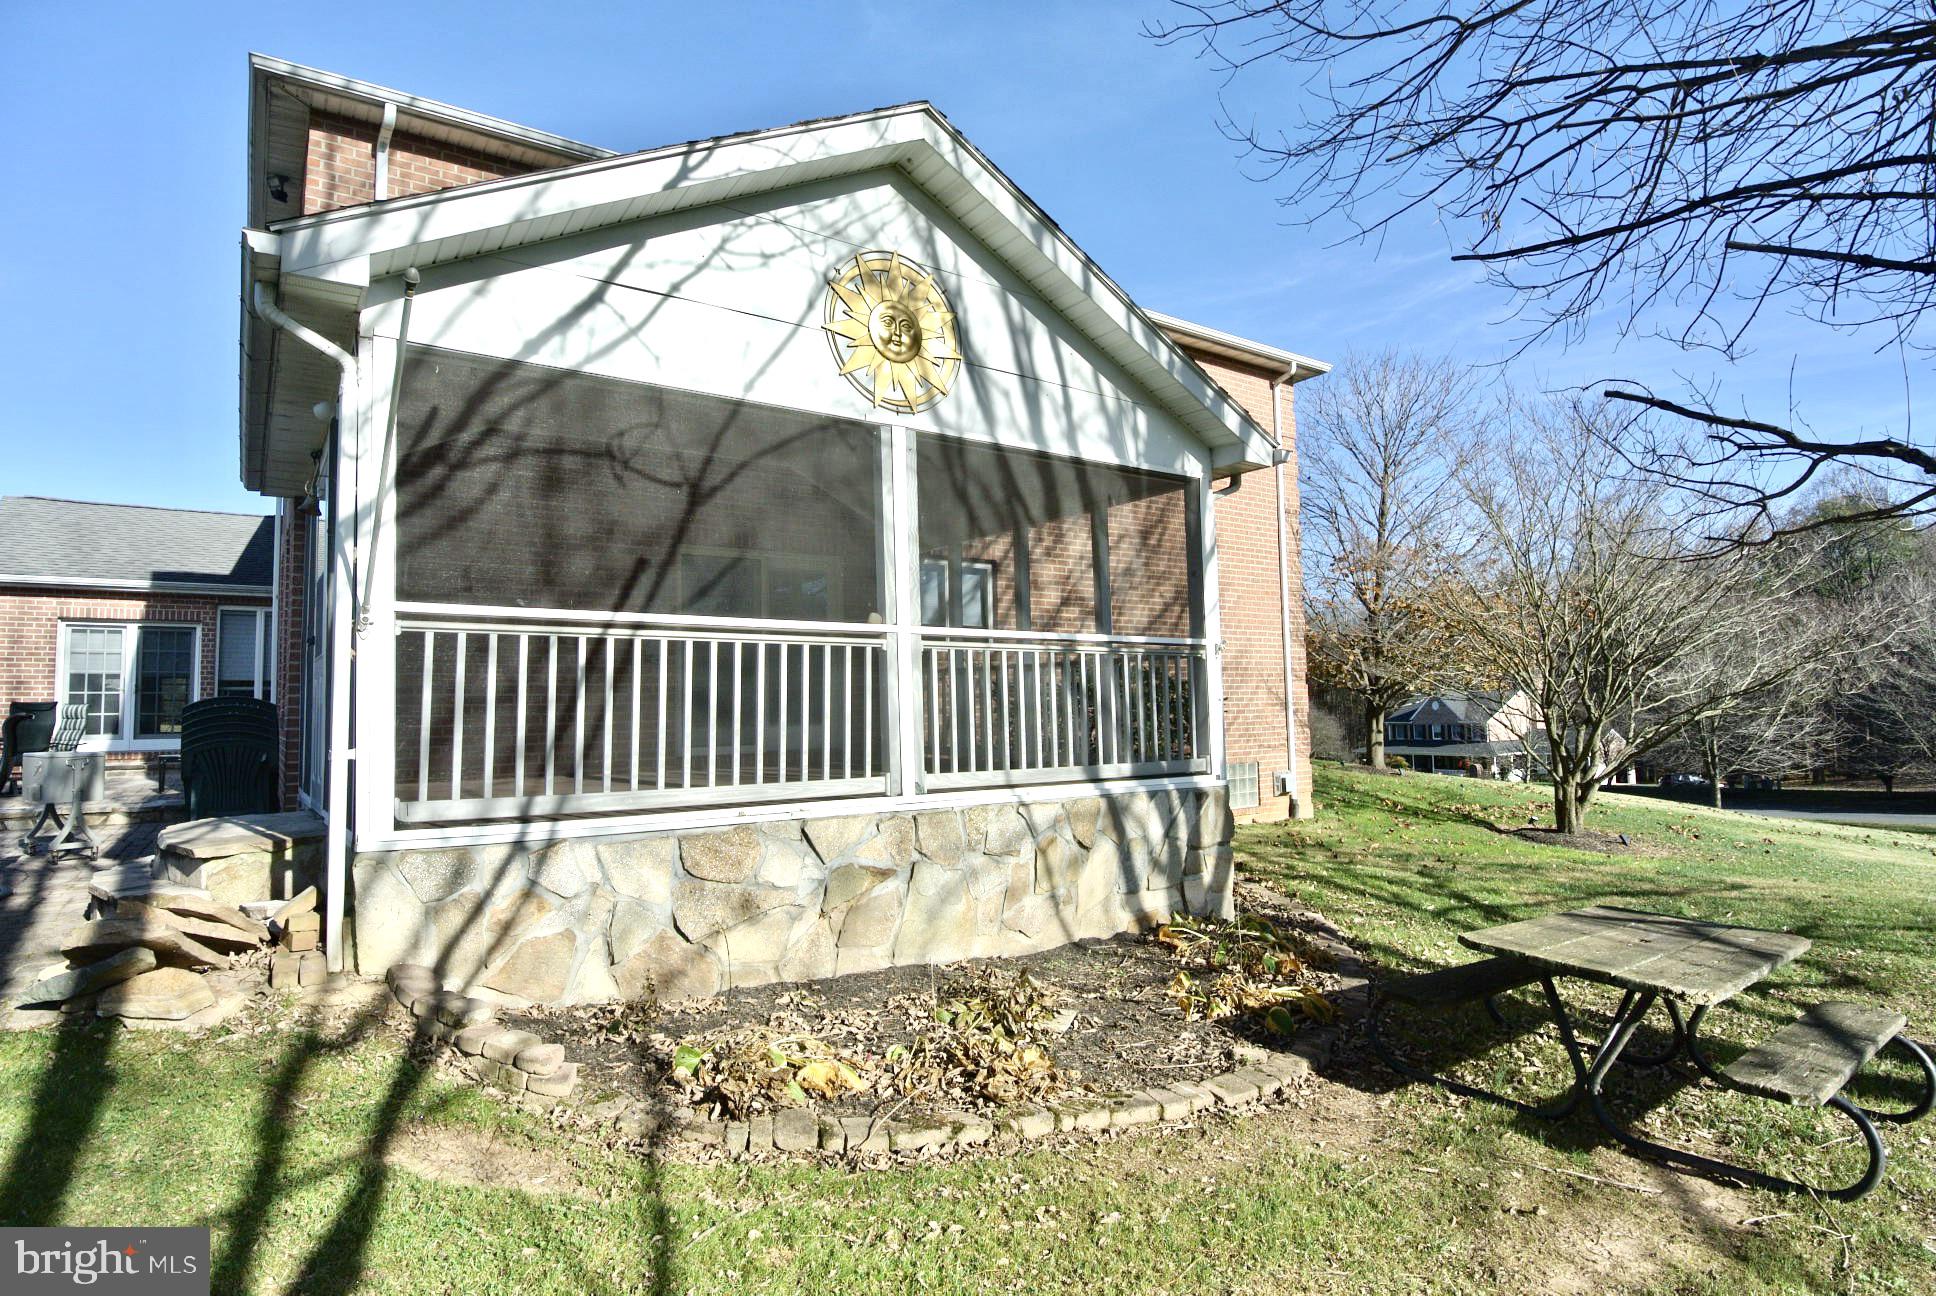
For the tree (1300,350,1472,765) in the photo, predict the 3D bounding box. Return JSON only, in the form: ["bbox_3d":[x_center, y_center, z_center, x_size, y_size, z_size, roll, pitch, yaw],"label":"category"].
[{"bbox_3d":[12.040,-2.621,28.000,5.500,11.800,5.500,-3,-5,24],"label":"tree"}]

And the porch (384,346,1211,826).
[{"bbox_3d":[-1.433,-0.082,7.188,5.150,2.200,3.800,2,-5,-32],"label":"porch"}]

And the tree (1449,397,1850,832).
[{"bbox_3d":[9.366,-0.358,13.500,4.700,5.900,4.700,-4,-5,34],"label":"tree"}]

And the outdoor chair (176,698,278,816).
[{"bbox_3d":[-5.118,0.878,6.706,0.570,1.060,0.660,2,-5,-32],"label":"outdoor chair"}]

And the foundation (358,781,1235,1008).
[{"bbox_3d":[-1.382,1.493,7.074,5.300,0.870,3.900,2,-5,-32],"label":"foundation"}]

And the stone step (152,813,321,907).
[{"bbox_3d":[-3.849,1.135,5.172,0.780,0.320,1.700,2,-5,-32],"label":"stone step"}]

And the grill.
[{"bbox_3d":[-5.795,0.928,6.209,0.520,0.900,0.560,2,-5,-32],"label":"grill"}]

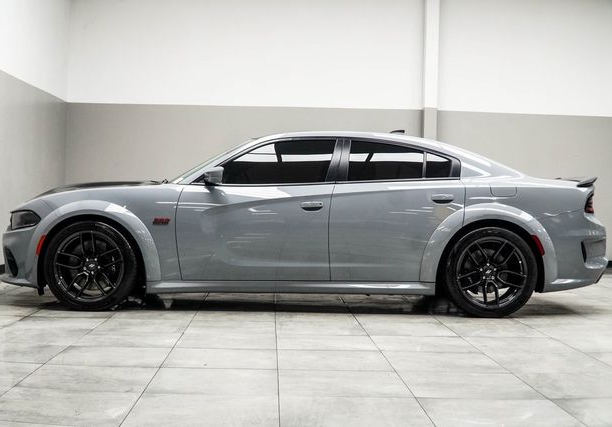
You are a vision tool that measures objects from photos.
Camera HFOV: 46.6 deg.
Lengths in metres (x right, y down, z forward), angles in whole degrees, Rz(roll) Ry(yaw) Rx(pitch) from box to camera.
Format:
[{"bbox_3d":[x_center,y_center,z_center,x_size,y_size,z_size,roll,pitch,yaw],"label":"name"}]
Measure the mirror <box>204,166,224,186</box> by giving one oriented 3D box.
[{"bbox_3d":[-0.702,-0.284,5.462,0.153,0.153,0.220,1,1,-1],"label":"mirror"}]

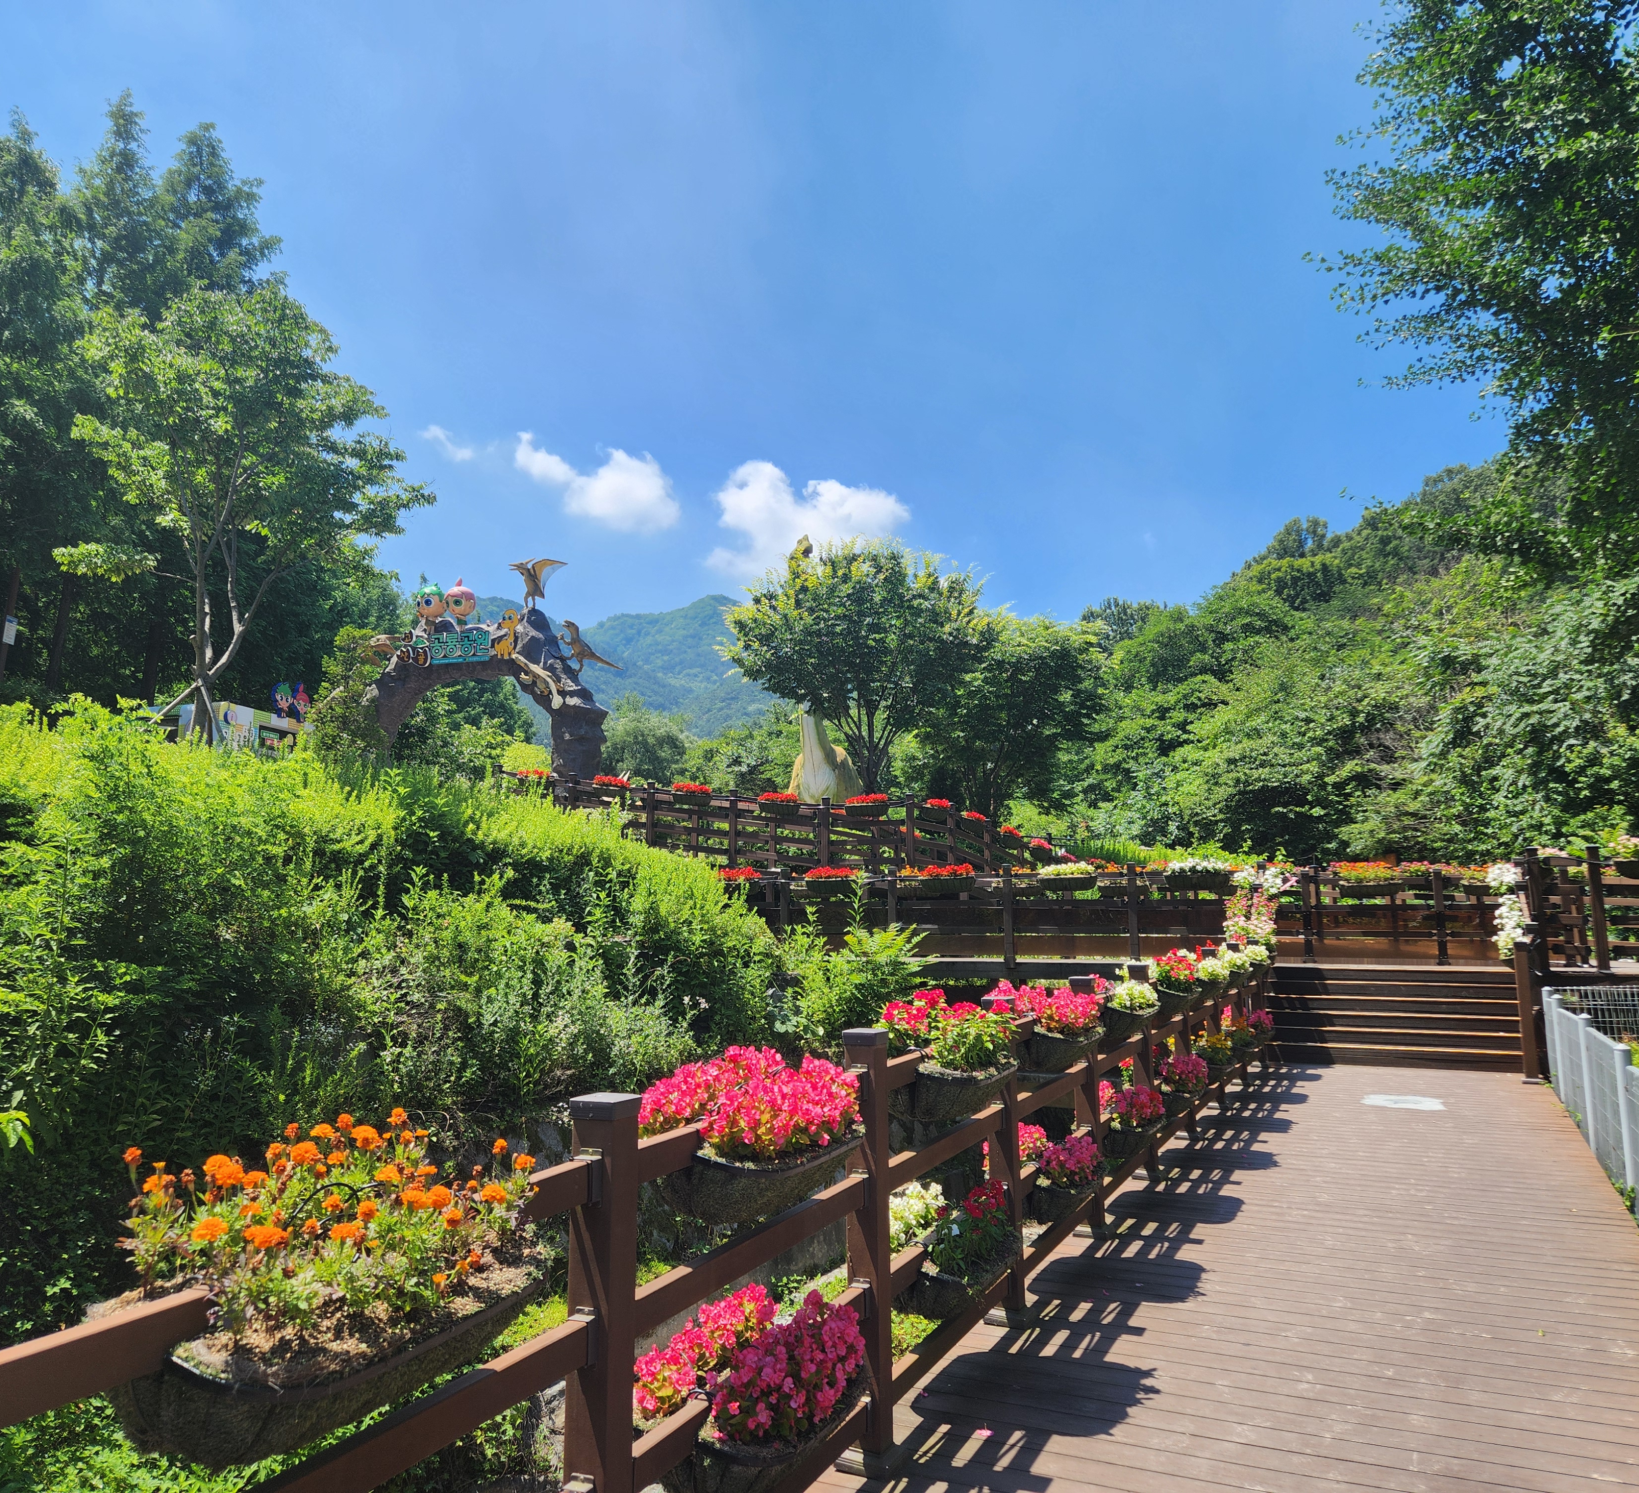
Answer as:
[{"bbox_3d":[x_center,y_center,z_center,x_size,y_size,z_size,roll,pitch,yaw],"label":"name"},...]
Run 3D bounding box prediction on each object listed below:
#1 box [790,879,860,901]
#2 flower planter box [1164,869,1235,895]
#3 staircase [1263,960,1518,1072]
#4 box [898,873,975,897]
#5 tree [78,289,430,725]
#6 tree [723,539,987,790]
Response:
[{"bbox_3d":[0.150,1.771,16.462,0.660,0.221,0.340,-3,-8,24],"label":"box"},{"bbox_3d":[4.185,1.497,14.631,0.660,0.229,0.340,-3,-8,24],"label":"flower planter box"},{"bbox_3d":[5.702,2.687,13.225,2.352,0.864,1.370,-3,-8,24],"label":"staircase"},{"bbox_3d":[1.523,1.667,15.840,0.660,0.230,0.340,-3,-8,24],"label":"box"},{"bbox_3d":[-9.493,-3.825,22.000,5.856,8.038,5.677,3,-8,-23],"label":"tree"},{"bbox_3d":[0.714,-1.510,27.000,5.289,5.538,5.127,0,-7,2],"label":"tree"}]

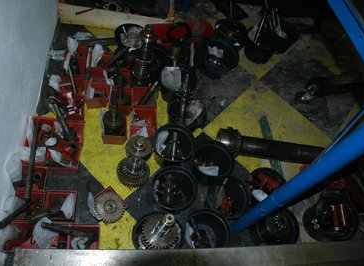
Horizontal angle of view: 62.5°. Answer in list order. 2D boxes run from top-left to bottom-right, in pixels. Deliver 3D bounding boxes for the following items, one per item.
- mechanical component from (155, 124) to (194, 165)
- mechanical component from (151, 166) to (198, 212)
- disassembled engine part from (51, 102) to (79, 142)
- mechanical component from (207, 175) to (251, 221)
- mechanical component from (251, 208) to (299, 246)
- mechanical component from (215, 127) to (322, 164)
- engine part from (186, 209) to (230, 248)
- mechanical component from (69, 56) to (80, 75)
[{"bbox_3d":[-0.049,0.089,1.503,0.207,0.163,0.207,7,57,-10],"label":"mechanical component"},{"bbox_3d":[-0.045,0.284,1.381,0.210,0.163,0.210,7,57,-10],"label":"mechanical component"},{"bbox_3d":[-0.815,-0.069,2.081,0.120,0.426,0.120,0,60,1],"label":"disassembled engine part"},{"bbox_3d":[0.293,0.489,2.078,0.285,0.250,0.285,4,60,-8],"label":"mechanical component"},{"bbox_3d":[0.404,0.453,1.395,0.204,0.152,0.204,7,57,-10],"label":"mechanical component"},{"bbox_3d":[0.787,0.128,2.411,0.983,0.190,0.190,10,59,-4],"label":"mechanical component"},{"bbox_3d":[0.094,0.449,1.312,0.200,0.163,0.200,7,57,-10],"label":"engine part"},{"bbox_3d":[-0.603,-0.378,1.675,0.066,0.103,0.066,7,57,-10],"label":"mechanical component"}]

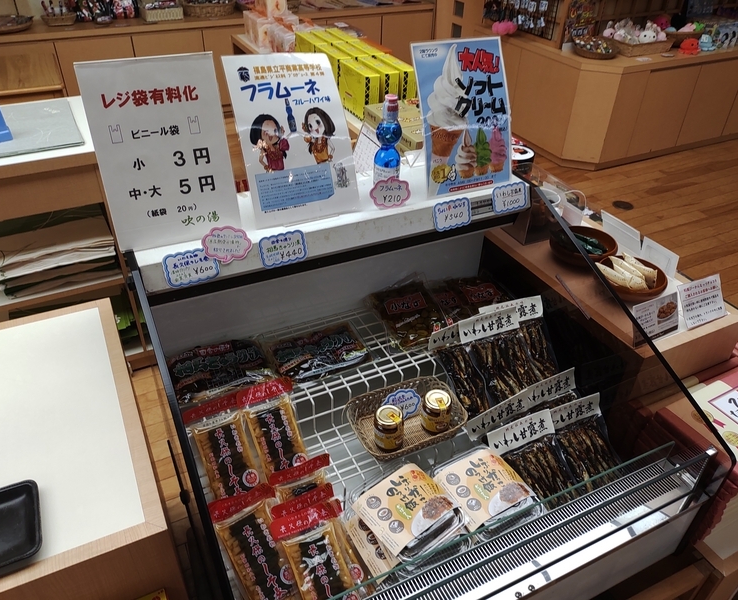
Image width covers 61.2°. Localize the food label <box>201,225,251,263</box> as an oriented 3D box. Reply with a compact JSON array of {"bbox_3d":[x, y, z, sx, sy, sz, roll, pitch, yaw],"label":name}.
[{"bbox_3d":[-0.252,-0.099,1.112,0.092,0.065,0.005,-9,17,-23],"label":"food label"}]

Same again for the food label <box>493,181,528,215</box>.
[{"bbox_3d":[0.298,-0.215,1.313,0.083,0.056,0.005,-15,19,-22],"label":"food label"}]

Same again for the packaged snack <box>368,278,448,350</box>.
[{"bbox_3d":[0.086,0.035,1.436,0.130,0.033,0.165,-15,51,-22],"label":"packaged snack"}]

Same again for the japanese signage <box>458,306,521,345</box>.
[{"bbox_3d":[0.263,0.052,1.360,0.125,0.045,0.006,-15,-3,-22],"label":"japanese signage"}]

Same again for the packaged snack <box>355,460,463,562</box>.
[{"bbox_3d":[0.068,0.355,1.025,0.131,0.035,0.146,-27,34,-24],"label":"packaged snack"}]

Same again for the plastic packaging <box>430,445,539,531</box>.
[{"bbox_3d":[0.210,0.353,1.131,0.140,0.040,0.155,-18,40,-25],"label":"plastic packaging"}]

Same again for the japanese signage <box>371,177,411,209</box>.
[{"bbox_3d":[0.043,-0.210,1.213,0.087,0.063,0.008,-15,27,-22],"label":"japanese signage"}]

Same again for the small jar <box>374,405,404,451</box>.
[{"bbox_3d":[0.036,0.235,1.144,0.052,0.067,0.052,1,36,-1],"label":"small jar"}]

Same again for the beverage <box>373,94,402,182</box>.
[{"bbox_3d":[0.036,-0.297,1.219,0.055,0.200,0.055,1,36,-1],"label":"beverage"}]

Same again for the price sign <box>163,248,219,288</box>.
[{"bbox_3d":[-0.304,-0.053,1.067,0.085,0.056,0.005,-15,19,-22],"label":"price sign"}]

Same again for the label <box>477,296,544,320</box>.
[{"bbox_3d":[0.297,0.029,1.297,0.144,0.049,0.005,-11,13,-16],"label":"label"}]

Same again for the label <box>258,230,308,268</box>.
[{"bbox_3d":[-0.159,-0.094,1.158,0.089,0.059,0.005,-15,19,-21],"label":"label"}]

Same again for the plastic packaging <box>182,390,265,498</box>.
[{"bbox_3d":[-0.240,0.268,1.057,0.099,0.032,0.207,-15,63,-21],"label":"plastic packaging"}]

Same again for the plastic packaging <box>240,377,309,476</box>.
[{"bbox_3d":[-0.180,0.255,1.195,0.100,0.030,0.200,-15,59,-22],"label":"plastic packaging"}]

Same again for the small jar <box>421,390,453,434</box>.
[{"bbox_3d":[0.127,0.212,1.178,0.052,0.067,0.052,1,36,-1],"label":"small jar"}]

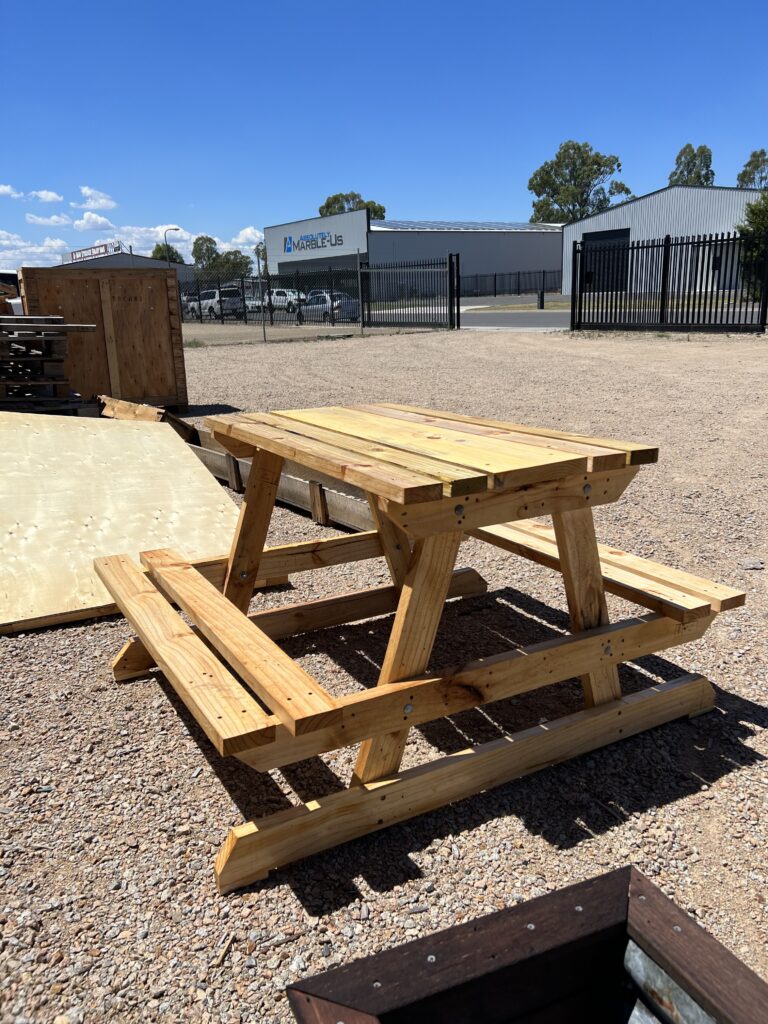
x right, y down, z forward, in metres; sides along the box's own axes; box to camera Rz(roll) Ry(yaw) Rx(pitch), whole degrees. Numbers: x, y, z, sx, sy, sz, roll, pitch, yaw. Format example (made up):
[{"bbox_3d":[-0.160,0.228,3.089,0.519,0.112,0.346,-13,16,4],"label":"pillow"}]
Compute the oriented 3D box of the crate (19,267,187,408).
[{"bbox_3d":[-2.872,-1.739,7.993,1.463,1.489,0.387,-11,18,-30],"label":"crate"}]

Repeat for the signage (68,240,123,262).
[{"bbox_3d":[-32.260,-29.129,86.000,0.200,1.100,15.000,-14,19,-37],"label":"signage"}]

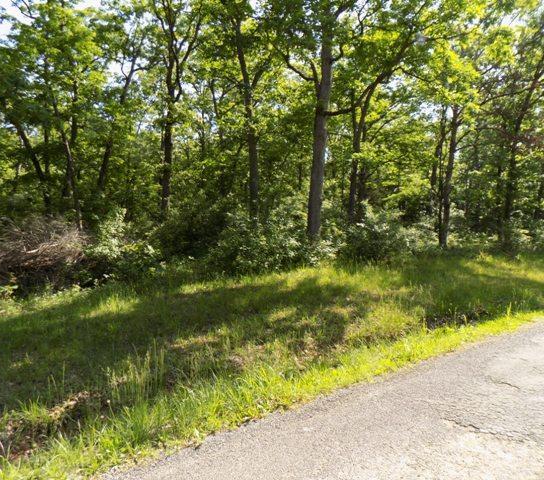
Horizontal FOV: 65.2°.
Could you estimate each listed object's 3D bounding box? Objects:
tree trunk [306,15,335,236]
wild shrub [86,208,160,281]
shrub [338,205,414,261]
[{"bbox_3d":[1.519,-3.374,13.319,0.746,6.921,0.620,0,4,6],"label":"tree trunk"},{"bbox_3d":[-3.571,0.113,10.226,1.780,1.736,1.500,-1,4,-19],"label":"wild shrub"},{"bbox_3d":[3.100,-0.160,12.614,2.255,1.663,1.700,1,4,14],"label":"shrub"}]

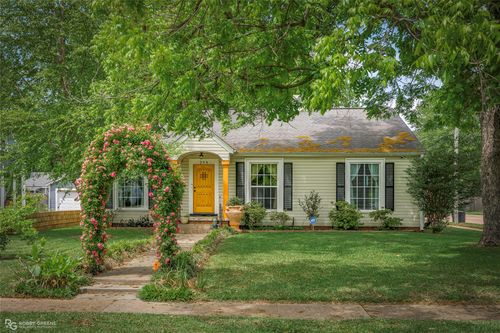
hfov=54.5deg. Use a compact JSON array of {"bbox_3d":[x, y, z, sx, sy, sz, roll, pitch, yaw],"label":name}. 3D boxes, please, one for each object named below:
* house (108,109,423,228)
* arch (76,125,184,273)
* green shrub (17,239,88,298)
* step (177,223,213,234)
[{"bbox_3d":[0.470,-0.040,23.100,13.100,5.400,8.100,0,-2,0],"label":"house"},{"bbox_3d":[-2.290,0.630,9.300,1.980,2.850,0.950,0,-2,0],"label":"arch"},{"bbox_3d":[-3.150,1.620,7.750,1.130,0.870,0.950,0,-2,0],"label":"green shrub"},{"bbox_3d":[-2.090,2.420,19.000,1.420,0.380,0.550,0,-2,0],"label":"step"}]

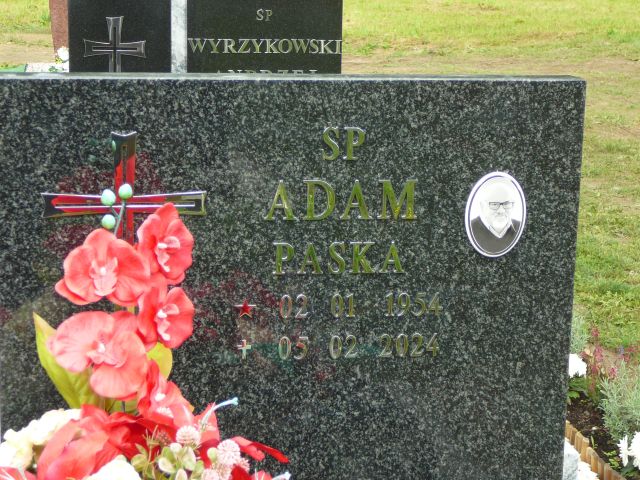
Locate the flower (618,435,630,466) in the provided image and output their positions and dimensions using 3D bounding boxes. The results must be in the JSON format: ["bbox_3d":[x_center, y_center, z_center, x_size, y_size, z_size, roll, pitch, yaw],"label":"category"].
[{"bbox_3d":[0.663,0.458,3.100,0.030,0.070,0.068,-3,13,-17],"label":"flower"}]

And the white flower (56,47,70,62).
[{"bbox_3d":[-1.436,-1.042,8.000,0.085,0.090,0.070,0,13,-3],"label":"white flower"}]

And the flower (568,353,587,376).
[{"bbox_3d":[0.669,0.328,3.750,0.072,0.065,0.055,1,13,0],"label":"flower"}]

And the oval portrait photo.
[{"bbox_3d":[0.247,-0.036,2.000,0.088,0.123,0.010,-1,13,-7],"label":"oval portrait photo"}]

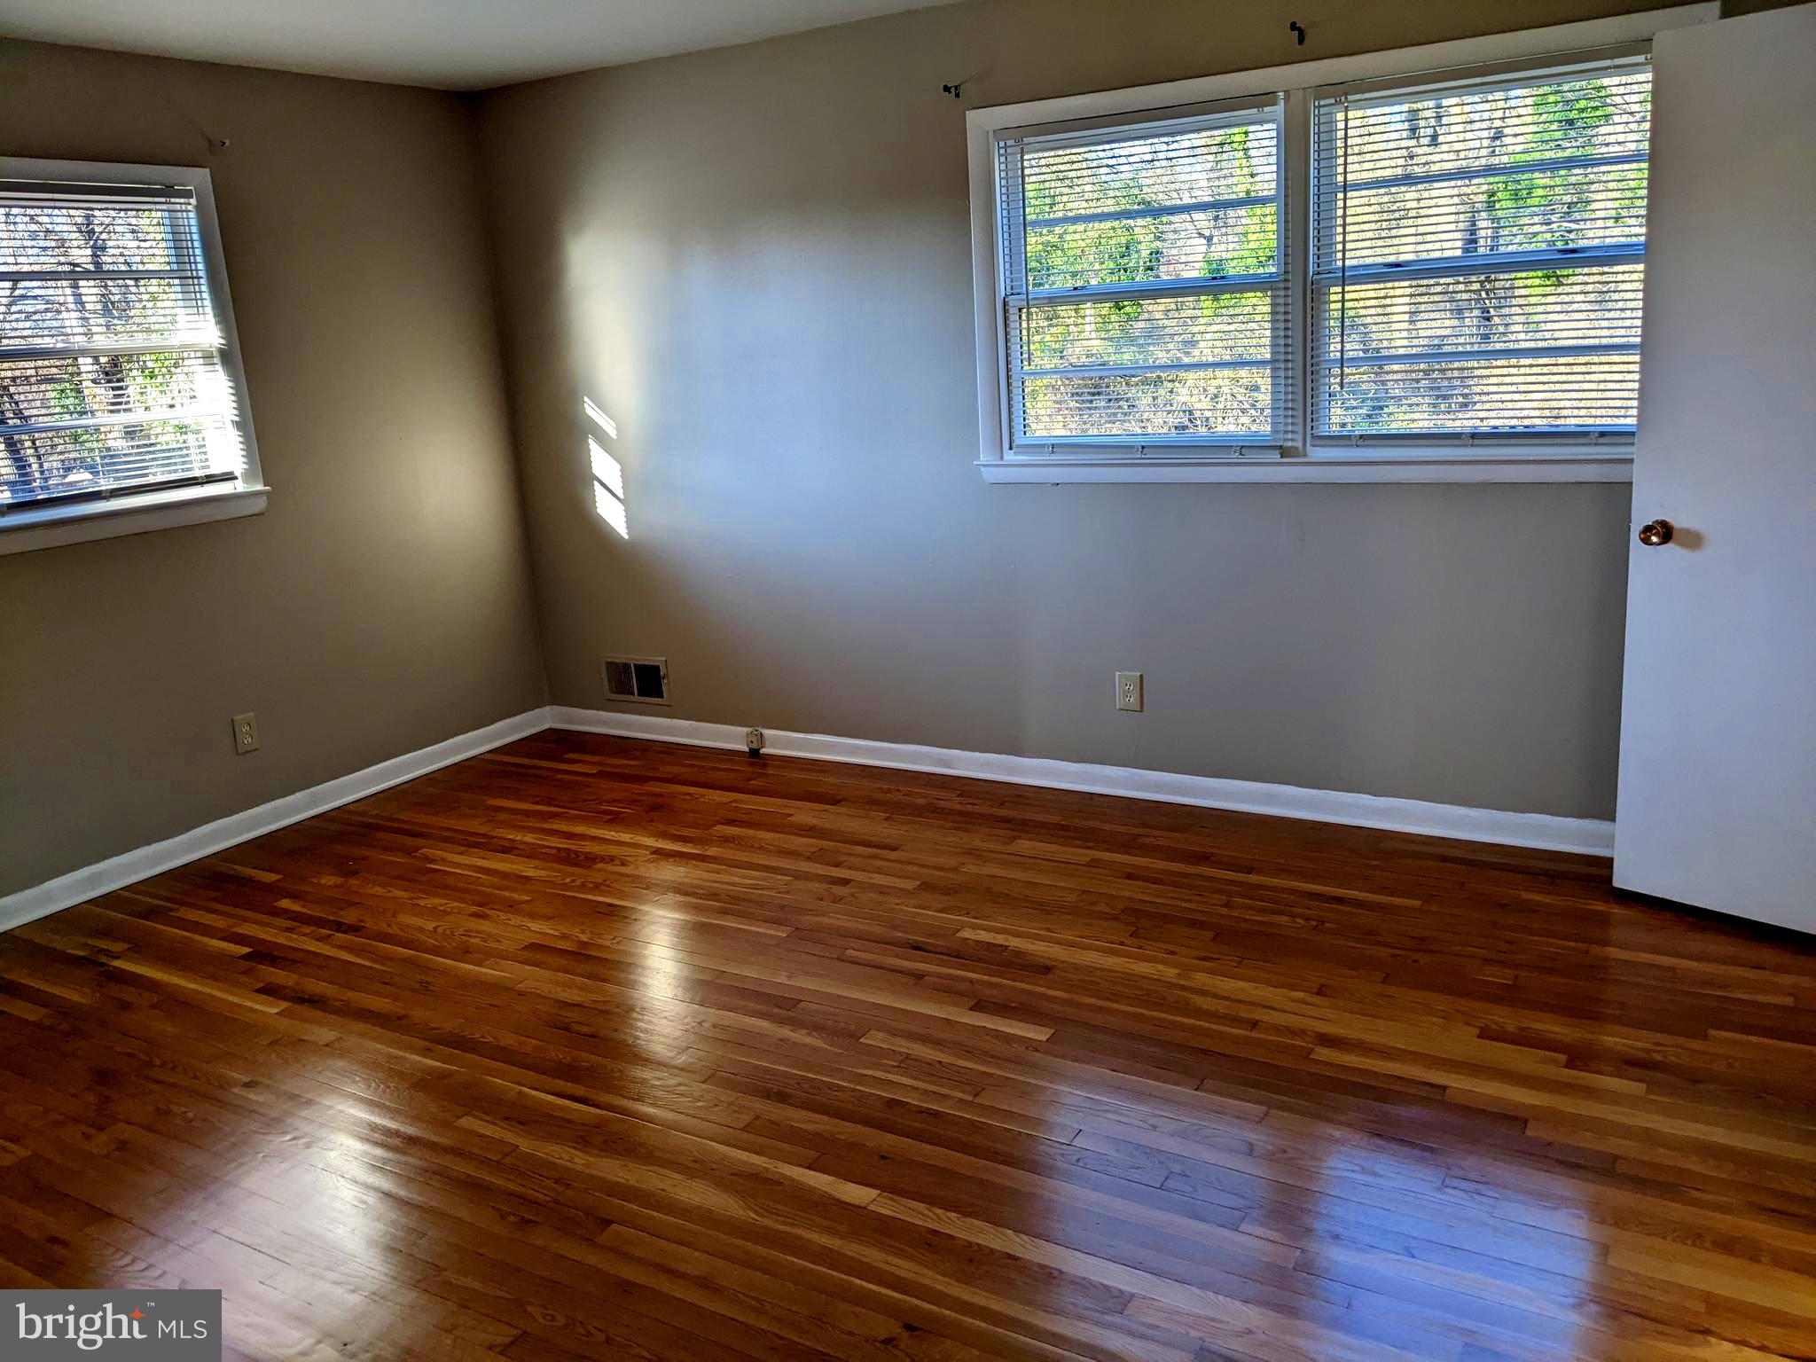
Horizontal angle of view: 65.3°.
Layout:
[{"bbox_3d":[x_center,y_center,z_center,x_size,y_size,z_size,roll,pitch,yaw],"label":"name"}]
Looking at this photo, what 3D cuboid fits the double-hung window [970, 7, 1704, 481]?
[{"bbox_3d":[1.061,-1.108,3.922,1.986,1.110,0.100,5,16,30],"label":"double-hung window"}]

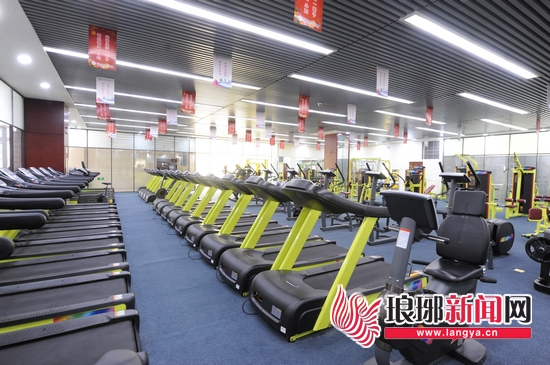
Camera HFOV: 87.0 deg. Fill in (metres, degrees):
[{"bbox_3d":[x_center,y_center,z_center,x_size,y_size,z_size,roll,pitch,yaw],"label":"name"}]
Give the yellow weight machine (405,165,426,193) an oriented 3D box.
[{"bbox_3d":[6.645,0.104,13.722,0.950,1.660,1.100,2,3,20],"label":"yellow weight machine"}]

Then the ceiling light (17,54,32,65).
[{"bbox_3d":[-4.597,-2.262,5.340,0.180,0.050,0.180,0,3,-30],"label":"ceiling light"}]

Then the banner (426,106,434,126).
[{"bbox_3d":[4.905,-2.107,9.193,0.390,0.610,0.030,0,3,-30],"label":"banner"}]

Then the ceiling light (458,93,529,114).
[{"bbox_3d":[6.259,-2.165,8.126,4.069,0.080,0.200,0,3,-32],"label":"ceiling light"}]

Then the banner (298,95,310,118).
[{"bbox_3d":[0.762,-1.960,7.488,0.330,0.540,0.015,0,3,-30],"label":"banner"}]

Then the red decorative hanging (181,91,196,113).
[{"bbox_3d":[-2.439,-2.281,8.216,0.390,0.610,0.030,0,3,-30],"label":"red decorative hanging"}]

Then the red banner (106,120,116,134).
[{"bbox_3d":[-7.093,-2.375,12.572,0.335,0.540,0.015,0,3,-30],"label":"red banner"}]

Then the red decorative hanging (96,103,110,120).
[{"bbox_3d":[-5.754,-2.436,9.781,0.390,0.610,0.030,0,3,-30],"label":"red decorative hanging"}]

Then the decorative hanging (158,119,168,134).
[{"bbox_3d":[-5.073,-2.547,13.223,0.390,0.610,0.030,0,3,-30],"label":"decorative hanging"}]

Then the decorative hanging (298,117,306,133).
[{"bbox_3d":[1.089,-2.312,11.691,0.390,0.610,0.030,0,3,-30],"label":"decorative hanging"}]

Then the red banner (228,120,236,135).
[{"bbox_3d":[-1.741,-2.211,11.777,0.320,0.530,0.015,0,3,-30],"label":"red banner"}]

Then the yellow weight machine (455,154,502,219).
[{"bbox_3d":[7.879,0.225,11.083,1.400,2.340,1.100,0,3,-30],"label":"yellow weight machine"}]

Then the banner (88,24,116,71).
[{"bbox_3d":[-2.417,-1.890,4.073,0.340,0.550,0.015,0,3,-30],"label":"banner"}]

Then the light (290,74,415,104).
[{"bbox_3d":[2.298,-2.452,7.761,4.450,0.080,0.220,0,3,-30],"label":"light"}]

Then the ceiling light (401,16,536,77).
[{"bbox_3d":[3.445,-2.080,4.727,4.105,0.080,0.200,0,3,-32],"label":"ceiling light"}]

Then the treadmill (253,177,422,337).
[{"bbox_3d":[0.847,0.732,3.580,2.162,1.503,0.890,0,3,-30],"label":"treadmill"}]

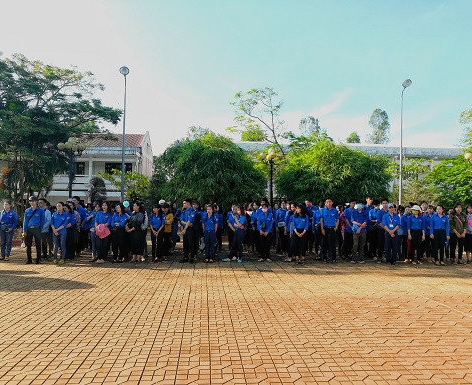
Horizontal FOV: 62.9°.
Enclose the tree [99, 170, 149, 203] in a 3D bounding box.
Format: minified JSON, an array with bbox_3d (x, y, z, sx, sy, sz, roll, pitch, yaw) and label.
[{"bbox_3d":[-5.584,0.407,19.498,2.628,3.350,2.500,0,-2,0],"label":"tree"}]

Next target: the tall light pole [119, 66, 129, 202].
[{"bbox_3d":[-5.217,-1.930,17.579,0.460,7.870,0.800,1,-2,-4],"label":"tall light pole"}]

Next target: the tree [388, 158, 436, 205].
[{"bbox_3d":[9.523,0.138,21.008,2.666,3.993,2.600,0,-2,0],"label":"tree"}]

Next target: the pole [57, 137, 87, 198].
[{"bbox_3d":[-6.397,-0.118,14.937,1.130,4.043,1.130,1,-2,-4],"label":"pole"}]

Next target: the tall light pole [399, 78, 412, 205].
[{"bbox_3d":[7.772,-1.573,17.866,0.450,7.492,1.100,0,-2,0],"label":"tall light pole"}]

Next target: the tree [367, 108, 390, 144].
[{"bbox_3d":[21.279,-4.466,57.747,3.600,16.328,3.600,1,-2,-4],"label":"tree"}]

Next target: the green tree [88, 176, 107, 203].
[{"bbox_3d":[-6.973,0.635,19.490,0.960,2.893,1.000,0,-2,0],"label":"green tree"}]

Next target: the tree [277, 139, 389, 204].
[{"bbox_3d":[4.674,-0.279,18.521,5.561,4.652,5.000,0,-2,0],"label":"tree"}]

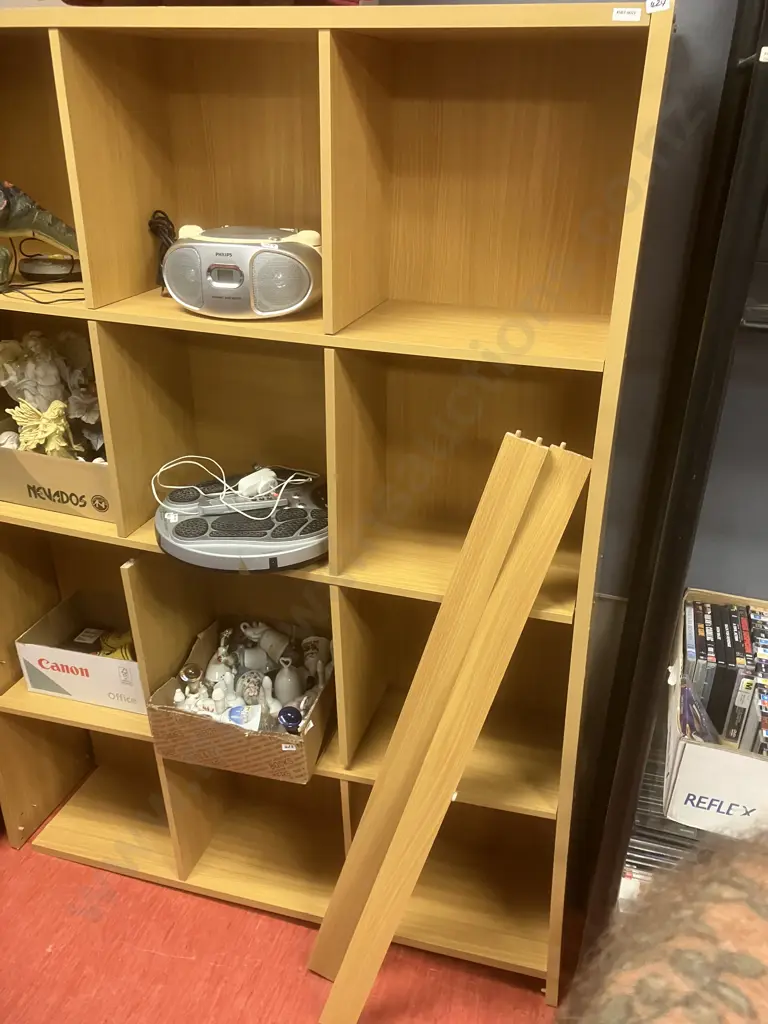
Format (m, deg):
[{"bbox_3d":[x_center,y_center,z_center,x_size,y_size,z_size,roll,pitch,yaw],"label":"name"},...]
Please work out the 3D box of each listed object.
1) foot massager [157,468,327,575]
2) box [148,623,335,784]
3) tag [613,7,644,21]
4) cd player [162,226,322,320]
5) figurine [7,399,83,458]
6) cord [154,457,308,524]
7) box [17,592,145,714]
[{"bbox_3d":[-0.248,0.011,1.546,0.345,0.075,0.335,-4,26,-12],"label":"foot massager"},{"bbox_3d":[-0.262,0.375,1.689,0.315,0.142,0.282,8,26,13],"label":"box"},{"bbox_3d":[0.289,-0.590,0.984,0.032,0.013,0.002,9,27,15],"label":"tag"},{"bbox_3d":[-0.213,-0.416,1.401,0.288,0.136,0.223,6,27,9],"label":"cd player"},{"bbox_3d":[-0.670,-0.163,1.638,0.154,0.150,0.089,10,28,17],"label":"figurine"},{"bbox_3d":[-0.291,-0.059,1.559,0.267,0.061,0.182,9,27,15],"label":"cord"},{"bbox_3d":[-0.637,0.330,1.946,0.328,0.140,0.219,9,27,15],"label":"box"}]

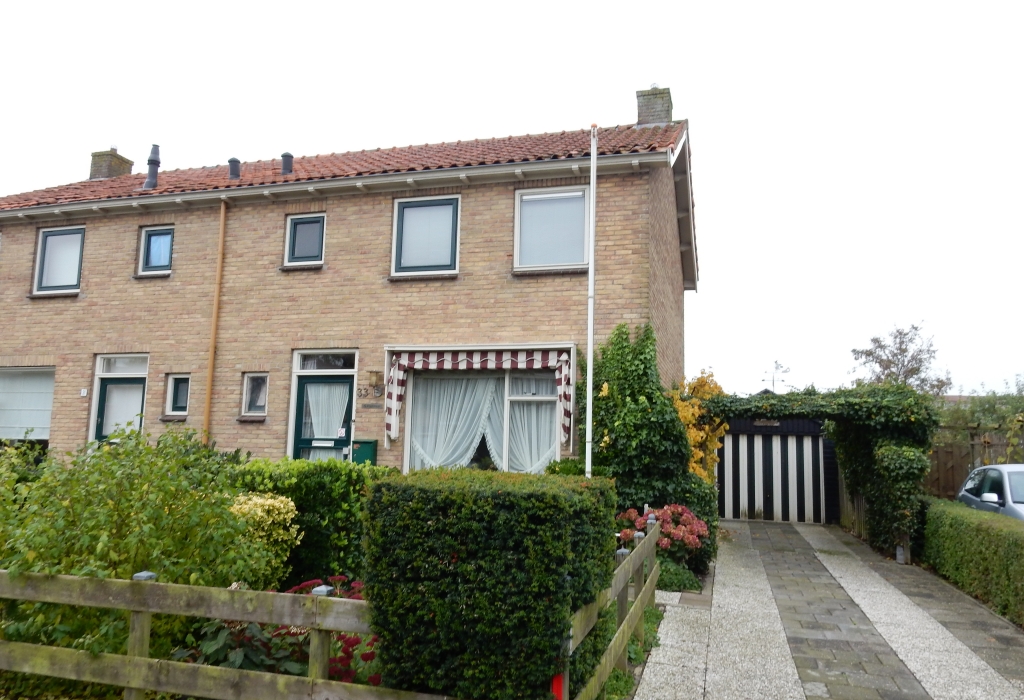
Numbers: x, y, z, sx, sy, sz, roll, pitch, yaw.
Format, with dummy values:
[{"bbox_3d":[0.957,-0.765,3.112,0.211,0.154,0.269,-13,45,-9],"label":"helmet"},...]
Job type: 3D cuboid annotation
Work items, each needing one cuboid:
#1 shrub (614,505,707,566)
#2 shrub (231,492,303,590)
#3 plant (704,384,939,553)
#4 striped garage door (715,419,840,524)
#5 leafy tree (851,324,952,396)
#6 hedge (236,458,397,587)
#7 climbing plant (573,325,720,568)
[{"bbox_3d":[1.638,2.140,8.242,1.207,0.850,0.950,-1,-8,16],"label":"shrub"},{"bbox_3d":[-2.063,1.677,6.051,0.720,0.990,0.720,-1,-8,16],"label":"shrub"},{"bbox_3d":[4.531,1.831,11.272,3.391,2.470,1.950,-1,-8,16],"label":"plant"},{"bbox_3d":[5.682,2.725,16.146,2.475,2.095,0.160,-1,-8,16],"label":"striped garage door"},{"bbox_3d":[10.675,1.841,20.267,3.000,4.981,3.000,-1,-8,16],"label":"leafy tree"},{"bbox_3d":[-1.869,1.677,7.045,1.507,1.250,0.800,-1,-8,16],"label":"hedge"},{"bbox_3d":[1.671,1.173,9.044,1.833,2.970,1.050,-1,-8,16],"label":"climbing plant"}]

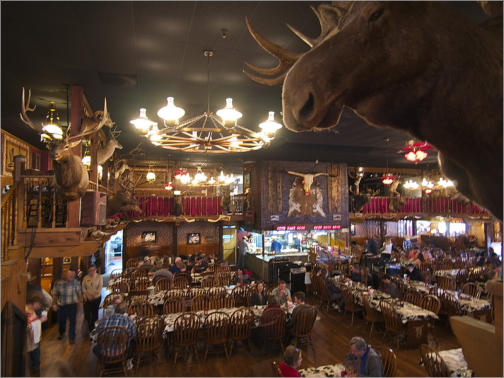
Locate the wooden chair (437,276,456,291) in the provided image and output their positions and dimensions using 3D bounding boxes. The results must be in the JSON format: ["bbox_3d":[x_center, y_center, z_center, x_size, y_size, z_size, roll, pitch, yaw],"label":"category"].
[{"bbox_3d":[5.809,3.195,10.591,0.560,0.980,0.500,2,-4,-38],"label":"wooden chair"}]

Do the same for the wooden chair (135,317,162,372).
[{"bbox_3d":[-2.114,3.009,7.089,0.500,0.980,0.560,1,-3,-20],"label":"wooden chair"}]

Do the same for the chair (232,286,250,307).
[{"bbox_3d":[-0.337,3.145,9.649,0.500,0.980,0.560,1,-3,-12],"label":"chair"}]

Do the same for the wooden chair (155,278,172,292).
[{"bbox_3d":[-2.585,3.197,10.221,0.480,1.020,0.520,1,-2,-13],"label":"wooden chair"}]

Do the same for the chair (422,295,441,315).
[{"bbox_3d":[4.296,3.159,8.643,0.560,1.010,0.510,1,-3,-23],"label":"chair"}]

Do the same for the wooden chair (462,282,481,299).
[{"bbox_3d":[5.972,3.150,9.746,0.560,0.980,0.500,2,-3,-28],"label":"wooden chair"}]

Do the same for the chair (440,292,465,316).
[{"bbox_3d":[5.374,3.209,9.137,0.560,1.020,0.530,1,-2,-17],"label":"chair"}]

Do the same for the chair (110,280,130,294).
[{"bbox_3d":[-3.870,3.232,10.187,0.510,1.010,0.560,1,-3,-14],"label":"chair"}]

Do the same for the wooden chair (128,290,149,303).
[{"bbox_3d":[-3.030,3.194,9.395,0.510,1.010,0.560,1,-3,-14],"label":"wooden chair"}]

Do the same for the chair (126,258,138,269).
[{"bbox_3d":[-4.922,3.418,14.346,0.530,1.020,0.560,1,-2,-17],"label":"chair"}]

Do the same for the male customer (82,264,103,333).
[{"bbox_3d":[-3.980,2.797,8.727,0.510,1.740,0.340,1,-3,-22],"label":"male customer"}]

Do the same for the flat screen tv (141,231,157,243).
[{"bbox_3d":[-5.197,2.451,17.804,0.740,0.560,0.100,1,-3,-14],"label":"flat screen tv"}]

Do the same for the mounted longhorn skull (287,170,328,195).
[{"bbox_3d":[2.367,-0.280,14.495,1.800,0.950,0.340,1,-2,-13],"label":"mounted longhorn skull"}]

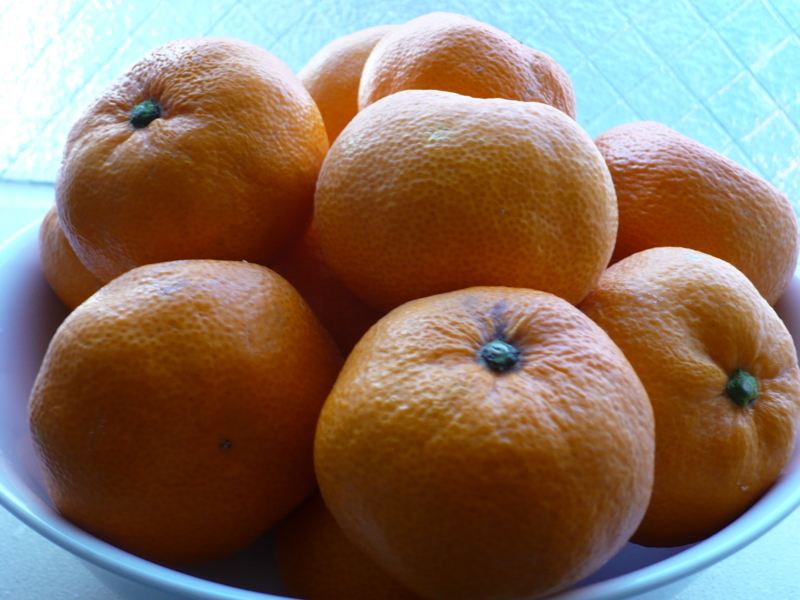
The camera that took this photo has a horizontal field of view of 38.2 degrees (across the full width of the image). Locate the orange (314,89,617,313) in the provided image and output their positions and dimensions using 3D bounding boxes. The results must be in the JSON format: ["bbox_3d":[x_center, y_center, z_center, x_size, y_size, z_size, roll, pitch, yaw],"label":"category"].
[{"bbox_3d":[0.016,-0.022,0.276,0.072,0.057,0.072,9,9,0],"label":"orange"}]

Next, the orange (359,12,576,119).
[{"bbox_3d":[0.021,-0.056,0.342,0.069,0.056,0.069,34,7,0],"label":"orange"}]

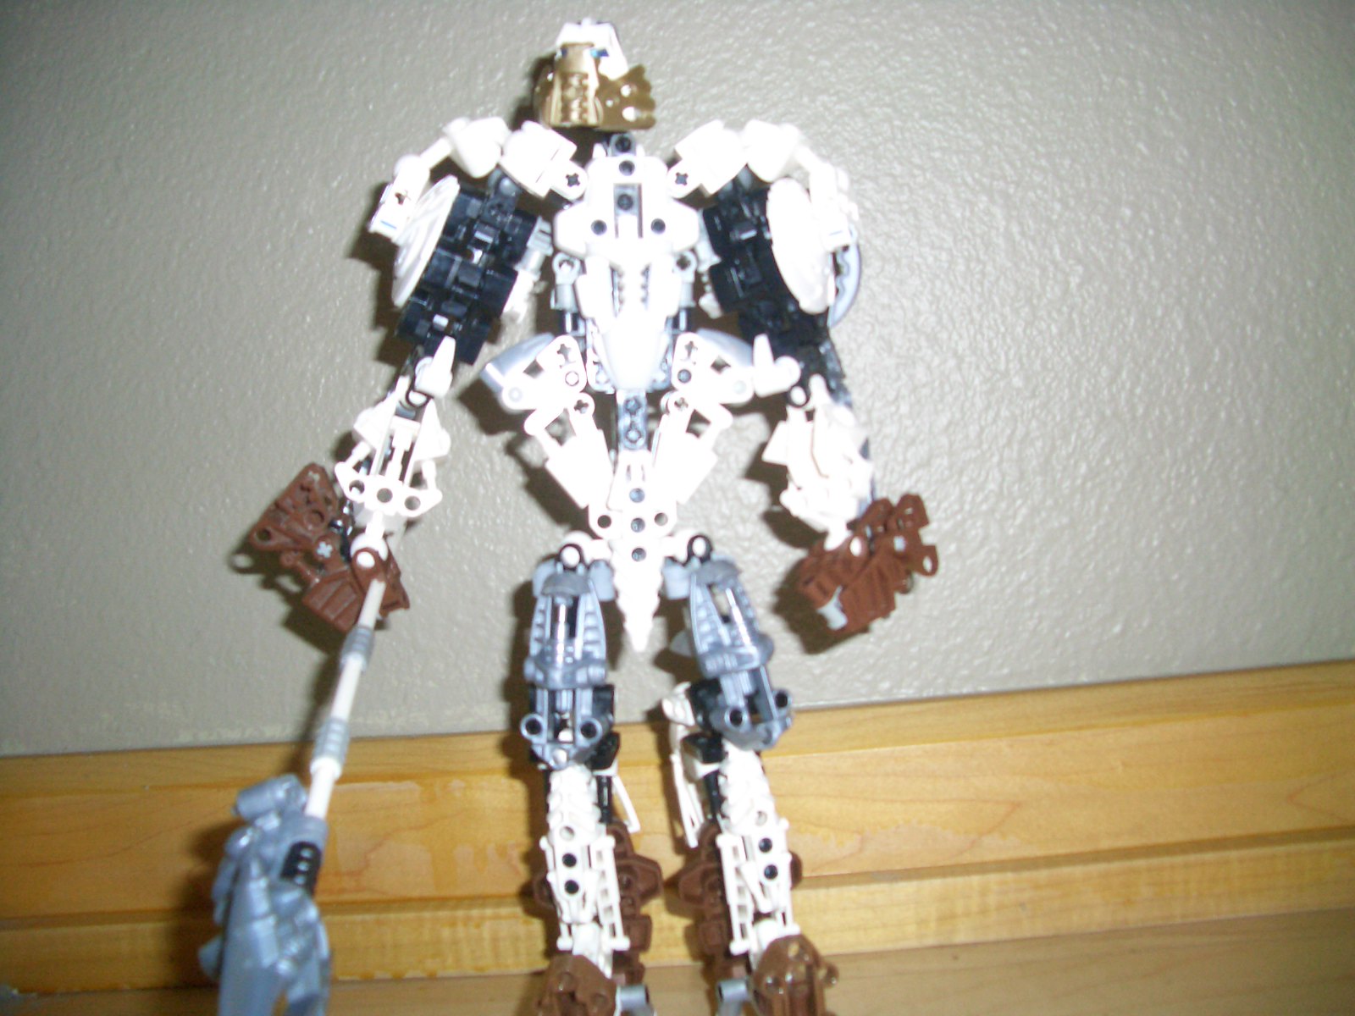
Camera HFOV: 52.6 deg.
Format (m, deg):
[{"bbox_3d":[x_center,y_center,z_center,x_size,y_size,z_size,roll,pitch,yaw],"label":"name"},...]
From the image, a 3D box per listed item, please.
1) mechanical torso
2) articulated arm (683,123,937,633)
[{"bbox_3d":[-0.010,-0.034,0.385,0.087,0.141,0.052,-2,1,-4],"label":"mechanical torso"},{"bbox_3d":[0.037,-0.038,0.389,0.050,0.147,0.053,-12,0,-3],"label":"articulated arm"}]

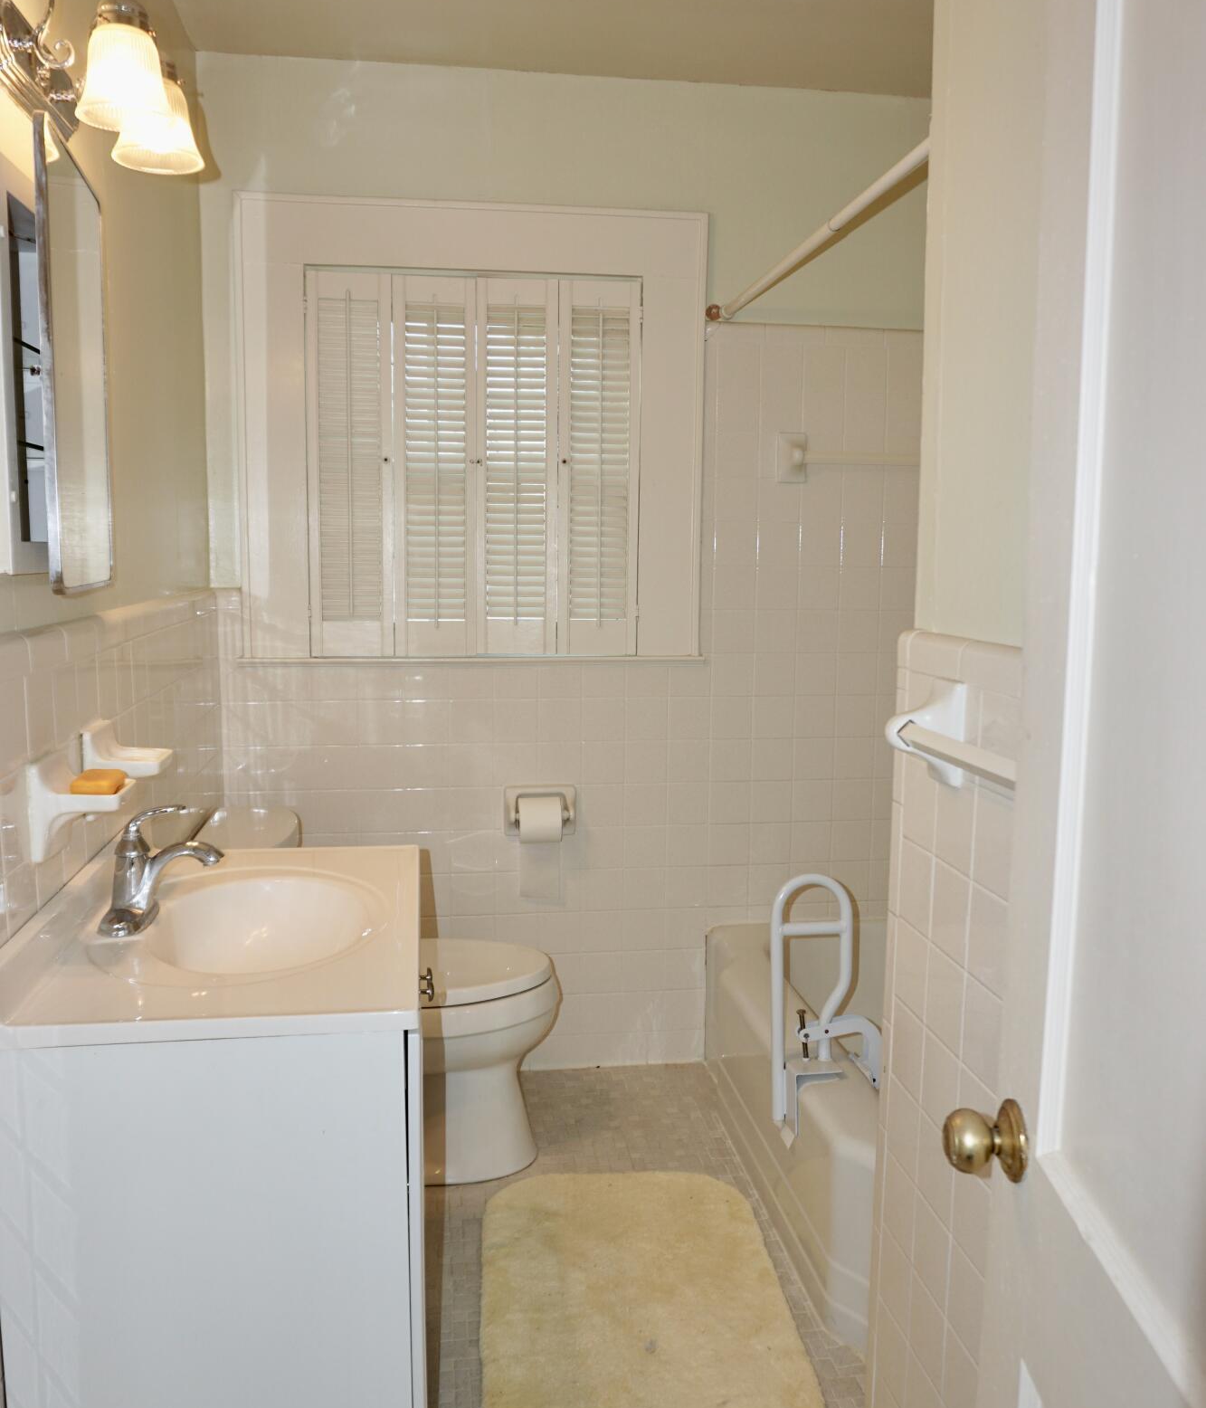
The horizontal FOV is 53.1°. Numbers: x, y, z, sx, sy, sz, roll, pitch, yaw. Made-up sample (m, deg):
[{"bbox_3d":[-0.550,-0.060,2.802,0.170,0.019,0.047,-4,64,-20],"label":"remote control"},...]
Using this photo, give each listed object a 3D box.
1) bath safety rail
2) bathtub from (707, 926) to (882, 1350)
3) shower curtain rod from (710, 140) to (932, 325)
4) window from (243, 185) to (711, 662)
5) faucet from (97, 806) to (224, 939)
[{"bbox_3d":[0.418,0.563,2.241,0.205,0.500,0.160,-1,8,-8],"label":"bath safety rail"},{"bbox_3d":[0.700,0.834,2.529,0.755,0.380,1.350,-1,8,-8],"label":"bathtub"},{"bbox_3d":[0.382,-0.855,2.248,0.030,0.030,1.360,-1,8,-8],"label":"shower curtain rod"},{"bbox_3d":[-0.295,-0.631,2.880,1.110,1.070,0.090,-1,8,-8],"label":"window"},{"bbox_3d":[-0.632,0.230,1.737,0.172,0.173,0.140,-1,8,-8],"label":"faucet"}]

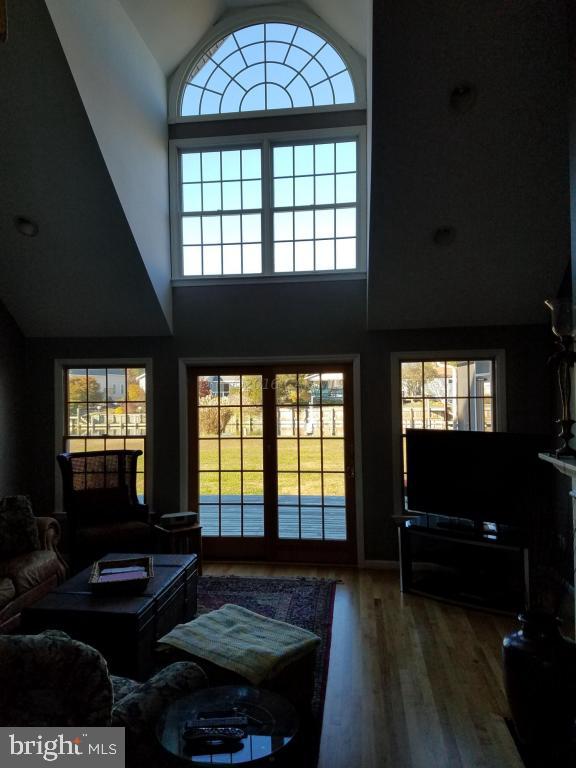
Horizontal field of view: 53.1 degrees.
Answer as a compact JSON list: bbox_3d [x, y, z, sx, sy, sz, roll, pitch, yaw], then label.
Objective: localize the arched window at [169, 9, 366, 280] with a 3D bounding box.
[{"bbox_3d":[-0.234,-2.505,6.121,2.095,2.899,0.140,-1,-1,7],"label":"arched window"}]

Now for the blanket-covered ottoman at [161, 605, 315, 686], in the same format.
[{"bbox_3d":[-0.269,1.591,3.151,0.730,0.410,0.540,-2,-2,42],"label":"blanket-covered ottoman"}]

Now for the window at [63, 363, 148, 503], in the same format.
[{"bbox_3d":[-1.989,0.592,6.303,0.965,1.560,0.120,-1,-1,7],"label":"window"}]

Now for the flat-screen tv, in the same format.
[{"bbox_3d":[1.647,0.803,5.065,1.314,0.768,0.090,-2,-2,41],"label":"flat-screen tv"}]

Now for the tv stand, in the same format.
[{"bbox_3d":[1.596,1.562,5.029,1.117,0.570,0.460,-2,-2,40],"label":"tv stand"}]

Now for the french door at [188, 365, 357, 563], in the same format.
[{"bbox_3d":[-0.178,0.827,6.060,1.793,2.090,0.120,-1,-1,7],"label":"french door"}]

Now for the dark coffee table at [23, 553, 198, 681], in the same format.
[{"bbox_3d":[-1.159,1.614,4.041,0.730,0.500,1.290,-1,-1,7],"label":"dark coffee table"}]

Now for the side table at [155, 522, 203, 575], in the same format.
[{"bbox_3d":[-1.074,1.646,5.648,0.360,0.500,0.400,0,-1,-34],"label":"side table"}]

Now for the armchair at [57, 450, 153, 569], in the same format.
[{"bbox_3d":[-1.743,1.303,5.537,0.770,1.200,0.780,0,-1,-28],"label":"armchair"}]

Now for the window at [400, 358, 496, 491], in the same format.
[{"bbox_3d":[1.628,0.528,5.829,0.949,1.570,0.120,-1,-1,7],"label":"window"}]

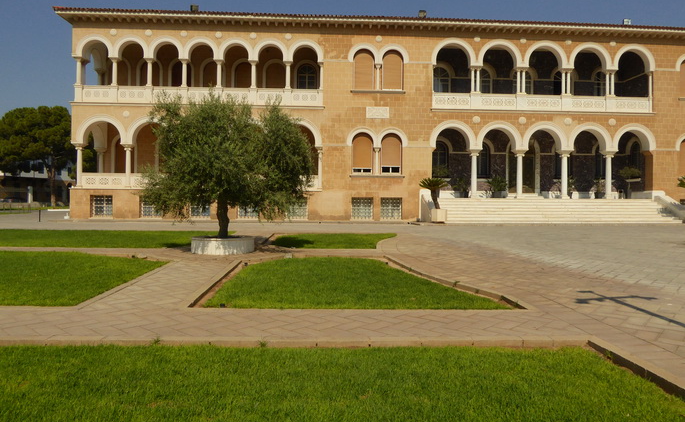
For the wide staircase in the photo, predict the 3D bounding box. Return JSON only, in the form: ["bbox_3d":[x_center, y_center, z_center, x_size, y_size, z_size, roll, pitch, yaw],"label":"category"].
[{"bbox_3d":[12.662,-0.028,28.012,13.703,1.400,2.400,0,0,-4],"label":"wide staircase"}]

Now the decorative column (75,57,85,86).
[{"bbox_3d":[-14.883,-7.914,26.860,0.480,1.621,0.480,0,0,-3],"label":"decorative column"}]

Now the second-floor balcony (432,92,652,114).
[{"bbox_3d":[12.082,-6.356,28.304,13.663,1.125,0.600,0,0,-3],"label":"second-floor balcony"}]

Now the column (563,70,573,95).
[{"bbox_3d":[13.935,-7.964,29.485,0.500,1.530,0.300,0,0,-4],"label":"column"}]

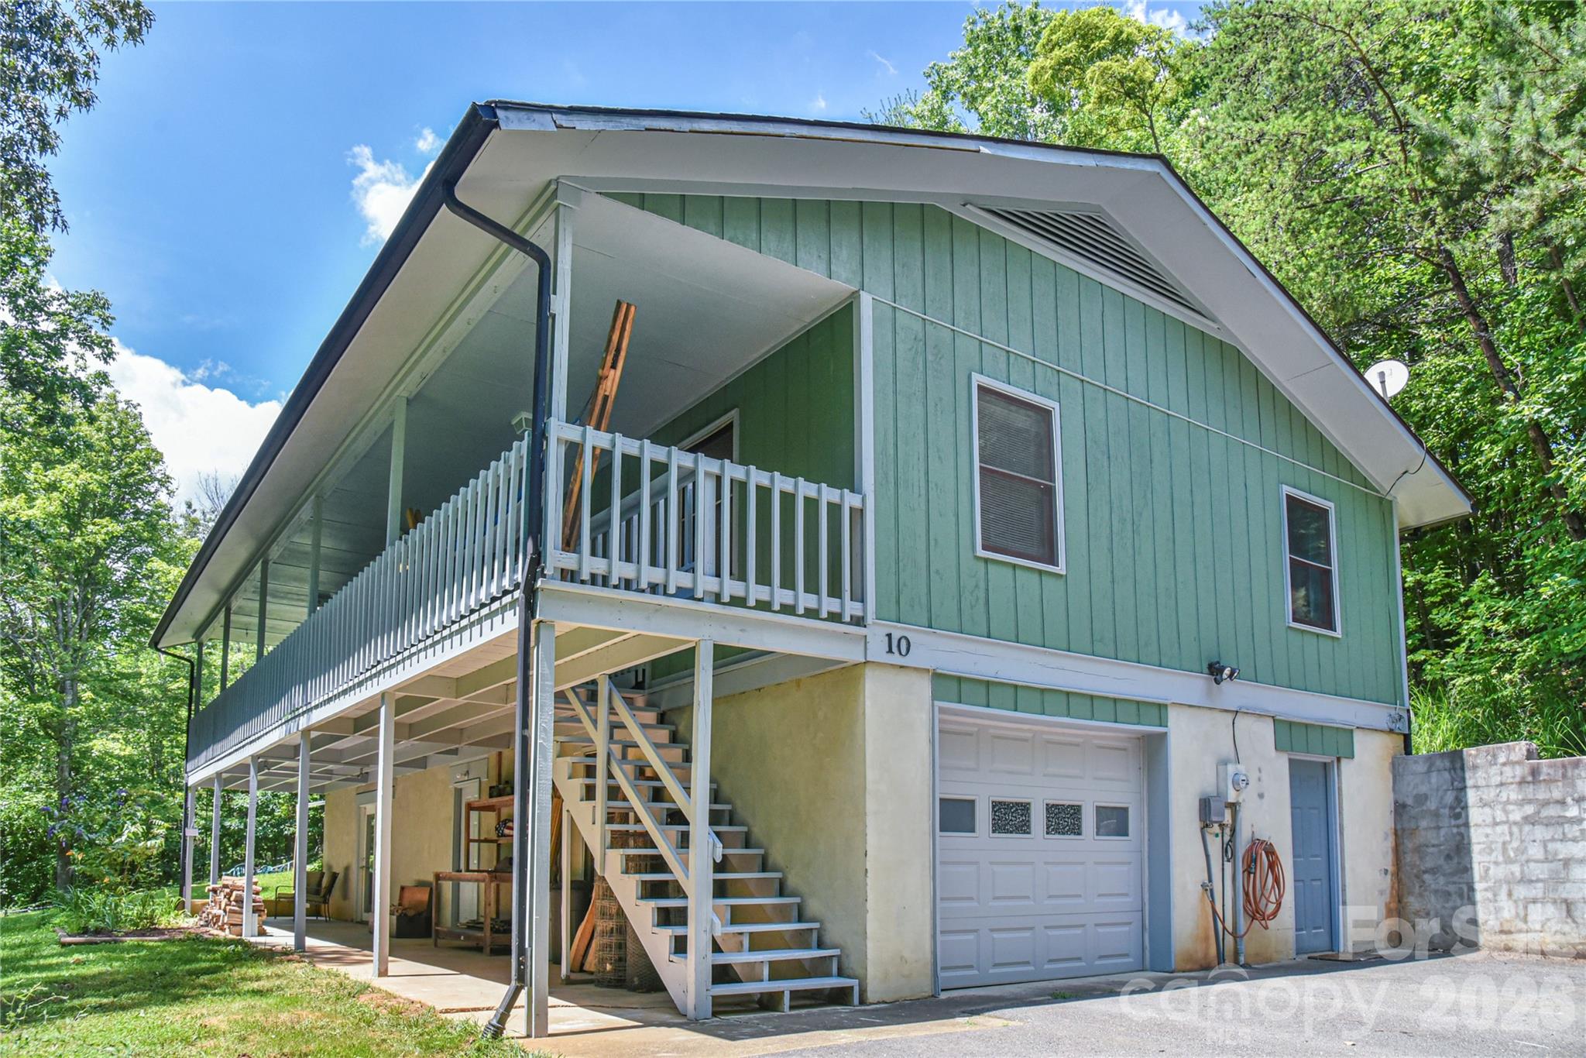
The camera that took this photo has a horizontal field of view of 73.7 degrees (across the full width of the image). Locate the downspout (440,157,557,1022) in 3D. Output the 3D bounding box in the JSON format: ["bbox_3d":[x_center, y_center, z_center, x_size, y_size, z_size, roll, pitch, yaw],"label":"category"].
[{"bbox_3d":[-1.850,0.415,6.526,0.640,5.200,0.150,5,-9,-36],"label":"downspout"}]

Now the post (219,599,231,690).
[{"bbox_3d":[-9.356,2.333,17.400,0.110,2.250,0.110,5,-9,-36],"label":"post"}]

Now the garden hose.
[{"bbox_3d":[4.508,3.515,10.411,1.150,0.970,0.200,5,-9,-36],"label":"garden hose"}]

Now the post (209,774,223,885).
[{"bbox_3d":[-9.397,5.227,17.200,0.110,2.470,0.110,5,-9,-36],"label":"post"}]

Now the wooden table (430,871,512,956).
[{"bbox_3d":[-3.509,4.373,12.104,0.600,0.870,1.300,5,-9,-36],"label":"wooden table"}]

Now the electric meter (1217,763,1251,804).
[{"bbox_3d":[4.237,2.438,10.150,0.250,0.360,0.200,7,-12,-35],"label":"electric meter"}]

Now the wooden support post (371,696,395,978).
[{"bbox_3d":[-3.522,2.633,9.120,0.100,2.420,0.100,7,-12,-35],"label":"wooden support post"}]

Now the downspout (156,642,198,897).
[{"bbox_3d":[-11.754,4.767,20.200,0.650,4.950,0.150,5,-9,-36],"label":"downspout"}]

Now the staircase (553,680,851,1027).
[{"bbox_3d":[-0.974,2.295,8.618,1.200,2.650,3.300,5,-9,-36],"label":"staircase"}]

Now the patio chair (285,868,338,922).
[{"bbox_3d":[-8.356,6.367,18.400,0.750,0.880,0.620,5,-9,-36],"label":"patio chair"}]

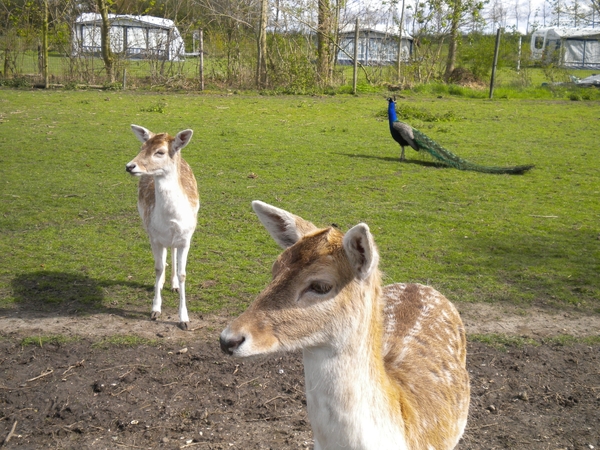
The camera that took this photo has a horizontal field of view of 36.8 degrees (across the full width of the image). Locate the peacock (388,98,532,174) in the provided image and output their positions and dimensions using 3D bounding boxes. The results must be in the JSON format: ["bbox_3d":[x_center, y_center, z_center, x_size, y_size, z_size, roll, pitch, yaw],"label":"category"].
[{"bbox_3d":[2.066,-1.199,11.619,1.897,0.830,0.340,6,13,19],"label":"peacock"}]

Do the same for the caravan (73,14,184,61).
[{"bbox_3d":[-9.952,-10.880,52.300,5.700,2.600,3.700,3,12,6],"label":"caravan"}]

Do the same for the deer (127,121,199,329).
[{"bbox_3d":[-0.778,-0.060,5.245,0.400,1.120,1.100,0,12,-8],"label":"deer"}]

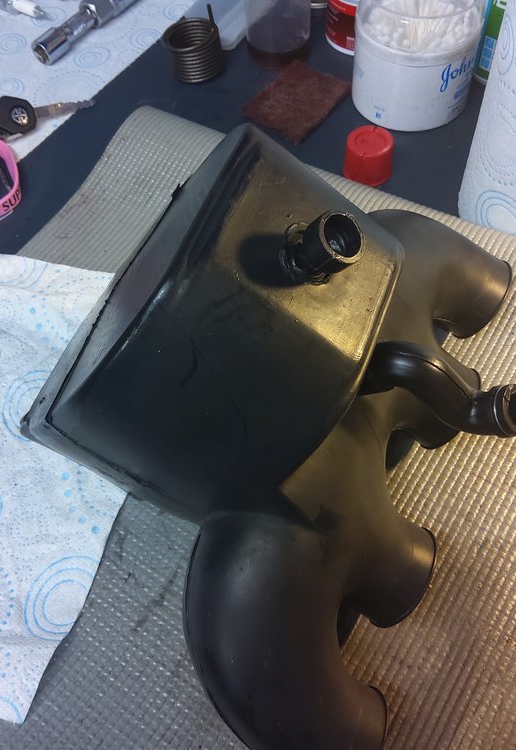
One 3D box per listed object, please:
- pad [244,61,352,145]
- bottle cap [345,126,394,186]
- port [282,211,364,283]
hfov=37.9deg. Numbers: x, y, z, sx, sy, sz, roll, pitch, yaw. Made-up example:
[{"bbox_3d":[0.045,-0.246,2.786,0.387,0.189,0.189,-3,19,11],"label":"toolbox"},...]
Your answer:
[{"bbox_3d":[0.032,-0.223,0.613,0.058,0.008,0.082,33,63,21],"label":"pad"},{"bbox_3d":[0.083,-0.163,0.560,0.037,0.027,0.037,0,56,1],"label":"bottle cap"},{"bbox_3d":[0.034,-0.065,0.397,0.032,0.036,0.032,38,59,-15],"label":"port"}]

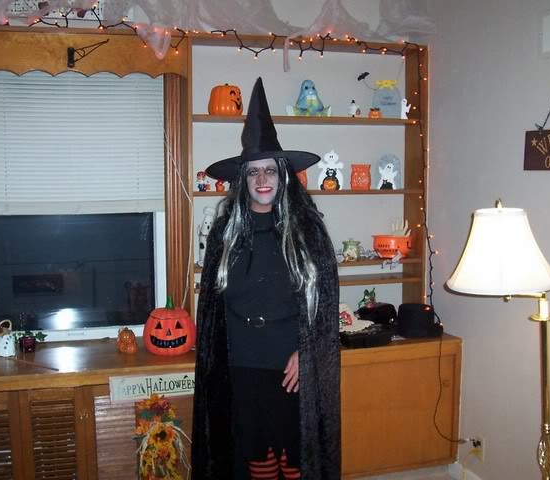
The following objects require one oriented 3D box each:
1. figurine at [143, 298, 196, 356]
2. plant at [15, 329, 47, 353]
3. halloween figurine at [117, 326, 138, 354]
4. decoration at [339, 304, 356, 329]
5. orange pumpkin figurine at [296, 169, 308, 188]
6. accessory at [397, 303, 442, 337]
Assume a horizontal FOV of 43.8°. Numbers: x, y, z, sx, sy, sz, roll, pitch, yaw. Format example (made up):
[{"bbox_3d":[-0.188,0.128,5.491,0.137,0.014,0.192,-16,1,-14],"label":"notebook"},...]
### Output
[{"bbox_3d":[-0.492,0.382,3.181,0.235,0.268,0.230,-1,5,-9],"label":"figurine"},{"bbox_3d":[-1.155,0.466,3.231,0.145,0.105,0.105,-2,5,-20],"label":"plant"},{"bbox_3d":[-0.689,0.459,3.187,0.092,0.118,0.085,-2,5,-12],"label":"halloween figurine"},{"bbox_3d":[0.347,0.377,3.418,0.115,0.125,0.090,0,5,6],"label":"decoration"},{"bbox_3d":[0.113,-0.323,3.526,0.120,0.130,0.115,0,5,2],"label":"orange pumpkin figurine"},{"bbox_3d":[0.745,0.392,3.498,0.240,0.165,0.245,0,5,12],"label":"accessory"}]

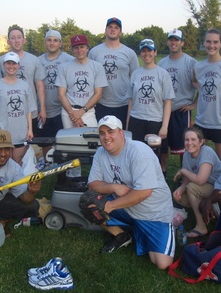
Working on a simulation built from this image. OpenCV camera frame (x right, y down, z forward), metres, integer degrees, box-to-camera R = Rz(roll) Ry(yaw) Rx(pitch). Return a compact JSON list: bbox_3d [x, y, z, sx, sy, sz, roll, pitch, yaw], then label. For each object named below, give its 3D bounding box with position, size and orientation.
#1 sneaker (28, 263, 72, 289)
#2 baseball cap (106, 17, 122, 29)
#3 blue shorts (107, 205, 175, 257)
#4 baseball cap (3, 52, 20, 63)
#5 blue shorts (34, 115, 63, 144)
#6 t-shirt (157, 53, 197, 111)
[{"bbox_3d":[-0.408,0.890,2.709,0.300,0.135,0.112,2,13,8],"label":"sneaker"},{"bbox_3d":[0.038,-1.366,4.320,0.180,0.145,0.260,0,5,0],"label":"baseball cap"},{"bbox_3d":[0.235,0.600,3.000,0.470,0.400,0.430,9,16,34],"label":"blue shorts"},{"bbox_3d":[-0.929,-0.835,3.720,0.170,0.140,0.255,-3,13,-13],"label":"baseball cap"},{"bbox_3d":[-0.678,-0.226,4.625,0.430,0.480,0.310,0,13,0],"label":"blue shorts"},{"bbox_3d":[0.759,-0.731,4.480,0.500,0.660,0.290,5,14,21],"label":"t-shirt"}]

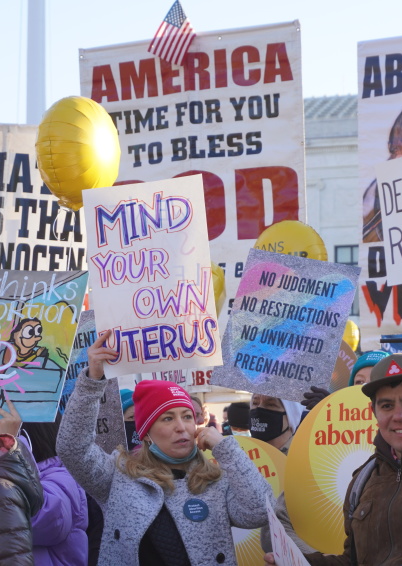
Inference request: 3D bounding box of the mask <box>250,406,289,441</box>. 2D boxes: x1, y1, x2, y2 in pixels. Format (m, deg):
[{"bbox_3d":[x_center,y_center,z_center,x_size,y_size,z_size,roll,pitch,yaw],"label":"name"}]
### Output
[{"bbox_3d":[0.238,0.492,6.150,0.140,0.122,0.095,4,-1,32],"label":"mask"}]

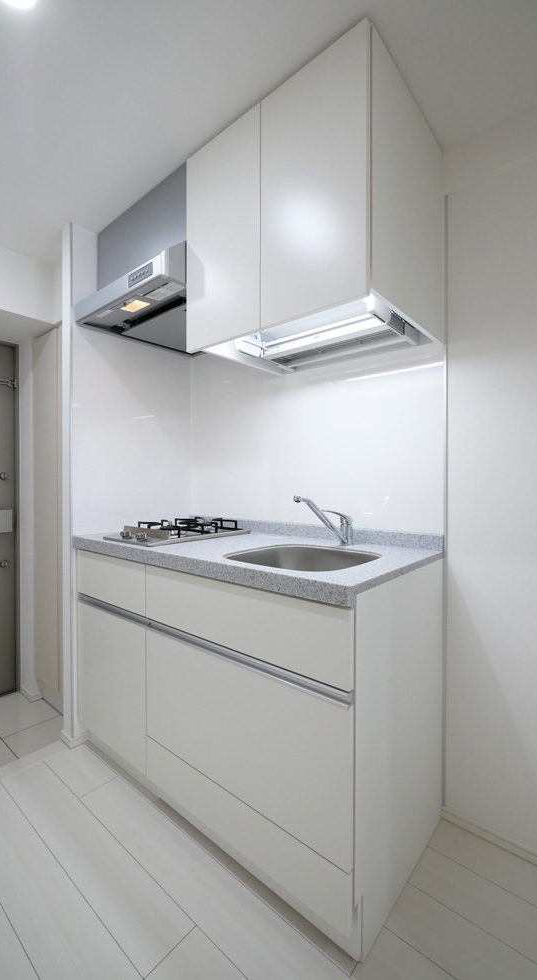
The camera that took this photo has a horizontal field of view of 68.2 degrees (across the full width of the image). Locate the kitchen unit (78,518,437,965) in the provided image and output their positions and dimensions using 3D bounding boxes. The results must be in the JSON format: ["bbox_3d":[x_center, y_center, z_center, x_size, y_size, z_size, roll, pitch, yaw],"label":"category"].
[{"bbox_3d":[-0.126,0.640,1.468,1.298,0.813,0.577,0,0,41],"label":"kitchen unit"}]

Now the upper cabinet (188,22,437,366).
[{"bbox_3d":[0.140,-0.762,1.288,0.658,0.627,0.506,0,0,41],"label":"upper cabinet"}]

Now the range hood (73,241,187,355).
[{"bbox_3d":[-0.390,-0.783,1.704,0.622,0.156,0.566,0,0,41],"label":"range hood"}]

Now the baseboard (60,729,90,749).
[{"bbox_3d":[-0.805,1.025,1.656,0.097,0.042,0.078,0,0,41],"label":"baseboard"}]

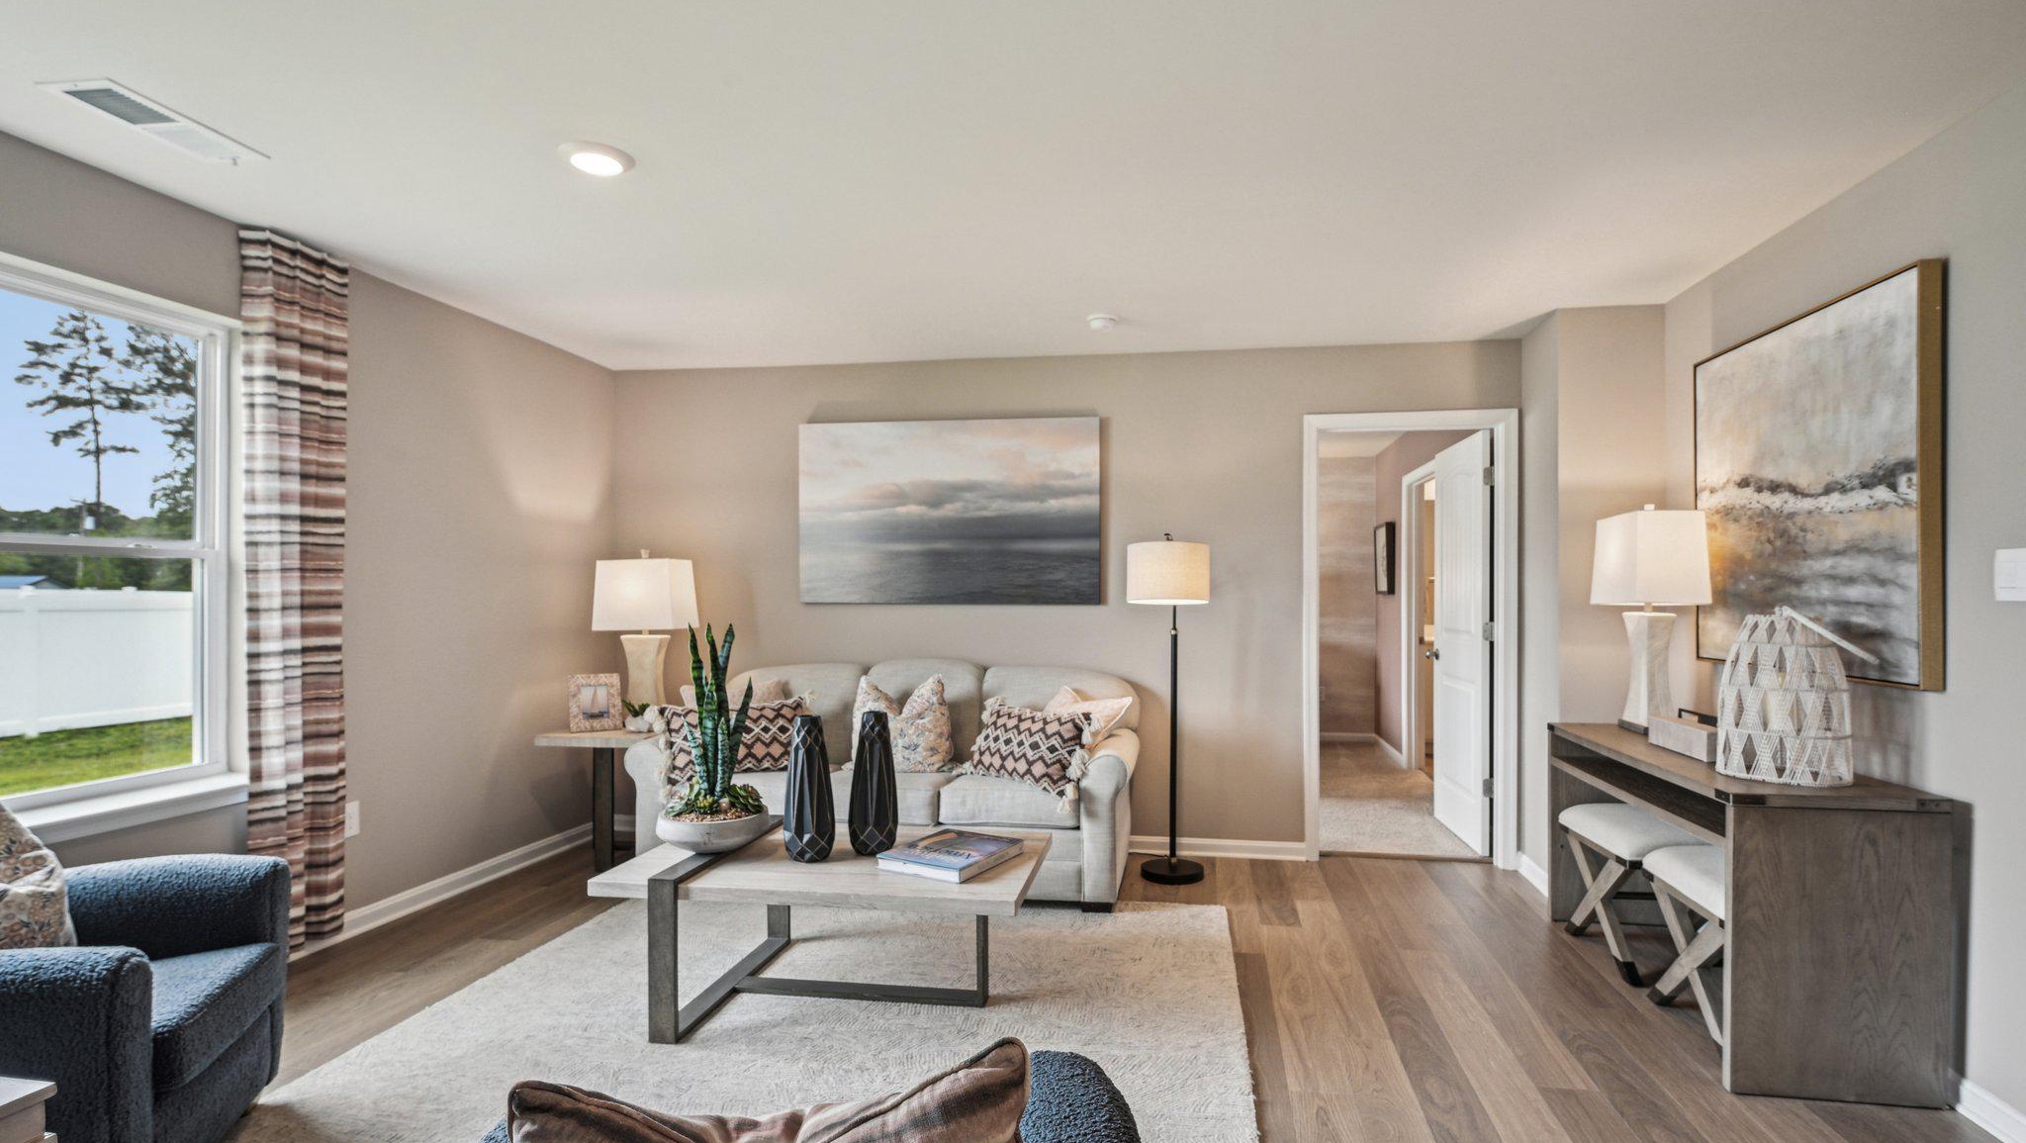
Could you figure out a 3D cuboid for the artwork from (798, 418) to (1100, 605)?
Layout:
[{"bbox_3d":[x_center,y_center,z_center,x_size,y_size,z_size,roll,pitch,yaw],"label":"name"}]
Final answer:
[{"bbox_3d":[-0.330,-0.293,4.505,1.523,0.917,0.040,0,-1,8],"label":"artwork"}]

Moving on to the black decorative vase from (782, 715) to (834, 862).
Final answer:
[{"bbox_3d":[-0.634,0.671,2.801,0.157,0.440,0.157,0,-1,11],"label":"black decorative vase"}]

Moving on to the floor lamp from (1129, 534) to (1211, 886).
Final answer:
[{"bbox_3d":[0.721,0.605,4.090,0.380,1.540,0.380,0,-1,11],"label":"floor lamp"}]

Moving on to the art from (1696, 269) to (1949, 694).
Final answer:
[{"bbox_3d":[2.412,-0.232,2.772,0.053,1.080,1.040,0,-1,11],"label":"art"}]

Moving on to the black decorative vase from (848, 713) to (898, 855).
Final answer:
[{"bbox_3d":[-0.422,0.654,2.797,0.152,0.437,0.152,0,-1,11],"label":"black decorative vase"}]

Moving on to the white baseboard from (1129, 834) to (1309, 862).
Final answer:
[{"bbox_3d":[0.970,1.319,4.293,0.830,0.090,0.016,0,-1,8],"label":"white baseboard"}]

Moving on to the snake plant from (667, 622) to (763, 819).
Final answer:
[{"bbox_3d":[-0.940,0.469,2.852,0.300,0.625,0.280,0,-1,11],"label":"snake plant"}]

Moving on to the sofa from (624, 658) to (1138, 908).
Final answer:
[{"bbox_3d":[-0.533,0.900,4.165,2.200,0.950,0.880,0,-1,9],"label":"sofa"}]

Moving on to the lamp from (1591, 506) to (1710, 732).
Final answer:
[{"bbox_3d":[2.389,0.173,3.384,0.235,0.850,0.400,0,-1,11],"label":"lamp"}]

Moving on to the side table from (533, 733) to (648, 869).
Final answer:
[{"bbox_3d":[-1.804,1.053,4.295,0.580,0.607,0.630,0,-1,10],"label":"side table"}]

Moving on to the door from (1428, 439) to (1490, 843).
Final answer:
[{"bbox_3d":[2.330,0.358,4.692,0.040,2.030,0.745,0,-1,8],"label":"door"}]

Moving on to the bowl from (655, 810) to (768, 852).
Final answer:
[{"bbox_3d":[-0.977,0.837,2.919,0.355,0.113,0.355,0,-1,0],"label":"bowl"}]

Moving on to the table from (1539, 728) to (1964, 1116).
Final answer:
[{"bbox_3d":[2.231,0.975,2.884,0.500,0.768,1.230,0,-1,11],"label":"table"}]

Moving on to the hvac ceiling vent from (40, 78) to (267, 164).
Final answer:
[{"bbox_3d":[-2.136,-1.123,2.261,0.195,0.020,0.395,0,-1,9],"label":"hvac ceiling vent"}]

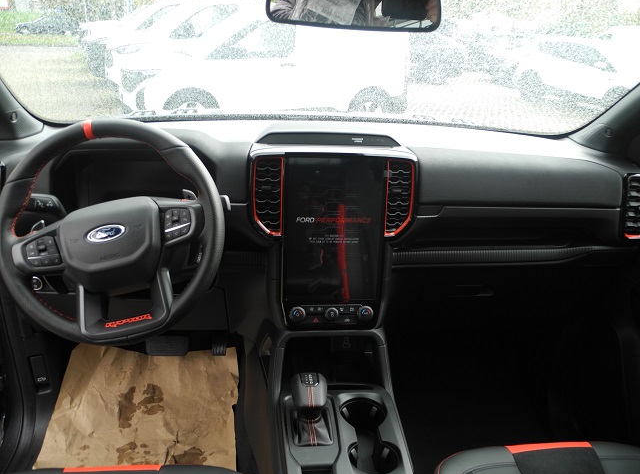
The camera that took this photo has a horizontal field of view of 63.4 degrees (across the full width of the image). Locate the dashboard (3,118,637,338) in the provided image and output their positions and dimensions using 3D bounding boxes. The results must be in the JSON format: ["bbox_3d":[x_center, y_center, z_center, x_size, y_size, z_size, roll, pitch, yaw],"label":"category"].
[{"bbox_3d":[0.010,-0.056,1.208,1.450,0.420,0.480,0,24,-5],"label":"dashboard"}]

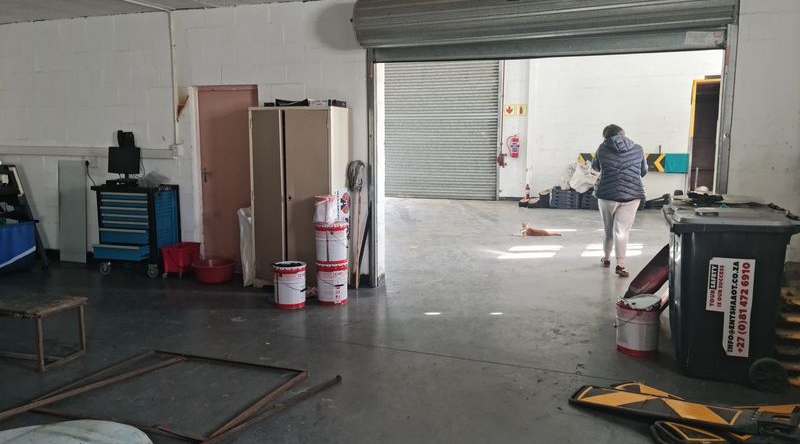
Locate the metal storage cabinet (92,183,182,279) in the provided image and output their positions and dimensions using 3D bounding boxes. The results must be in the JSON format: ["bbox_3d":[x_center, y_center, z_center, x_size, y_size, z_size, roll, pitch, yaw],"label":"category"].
[{"bbox_3d":[-2.964,0.097,6.963,0.760,0.975,0.535,3,8,19],"label":"metal storage cabinet"}]

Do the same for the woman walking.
[{"bbox_3d":[2.484,-0.261,7.096,0.560,1.668,0.480,2,8,12],"label":"woman walking"}]

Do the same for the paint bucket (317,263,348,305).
[{"bbox_3d":[-0.629,0.562,5.817,0.295,0.360,0.295,-1,8,-6],"label":"paint bucket"}]

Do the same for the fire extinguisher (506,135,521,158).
[{"bbox_3d":[2.725,-1.796,14.877,0.270,0.561,0.190,3,8,22],"label":"fire extinguisher"}]

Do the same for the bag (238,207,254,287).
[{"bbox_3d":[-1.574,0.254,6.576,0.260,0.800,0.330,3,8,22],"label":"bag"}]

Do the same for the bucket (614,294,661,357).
[{"bbox_3d":[1.717,0.738,4.480,0.300,0.370,0.300,3,8,21],"label":"bucket"}]

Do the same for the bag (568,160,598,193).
[{"bbox_3d":[4.009,-0.962,13.520,0.616,0.679,0.500,3,8,22],"label":"bag"}]

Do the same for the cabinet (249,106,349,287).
[{"bbox_3d":[-0.999,-0.233,6.313,0.910,1.805,0.390,3,8,21],"label":"cabinet"}]

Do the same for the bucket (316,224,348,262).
[{"bbox_3d":[-0.631,0.195,5.792,0.297,0.374,0.297,0,8,0],"label":"bucket"}]

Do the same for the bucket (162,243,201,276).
[{"bbox_3d":[-2.460,0.432,7.027,0.245,0.330,0.390,1,8,7],"label":"bucket"}]

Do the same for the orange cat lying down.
[{"bbox_3d":[2.215,0.111,9.885,0.600,0.200,0.240,-1,8,-5],"label":"orange cat lying down"}]

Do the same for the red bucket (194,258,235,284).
[{"bbox_3d":[-2.004,0.539,6.721,0.444,0.198,0.444,0,8,0],"label":"red bucket"}]

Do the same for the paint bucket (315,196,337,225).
[{"bbox_3d":[-0.684,-0.122,5.743,0.205,0.271,0.205,0,8,0],"label":"paint bucket"}]

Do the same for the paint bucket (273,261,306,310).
[{"bbox_3d":[-1.009,0.571,5.668,0.305,0.380,0.305,-1,8,-10],"label":"paint bucket"}]

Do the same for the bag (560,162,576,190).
[{"bbox_3d":[3.783,-1.013,13.824,0.420,0.609,0.400,3,8,22],"label":"bag"}]

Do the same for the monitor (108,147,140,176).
[{"bbox_3d":[-3.181,-0.686,7.207,0.485,0.348,0.170,3,8,22],"label":"monitor"}]

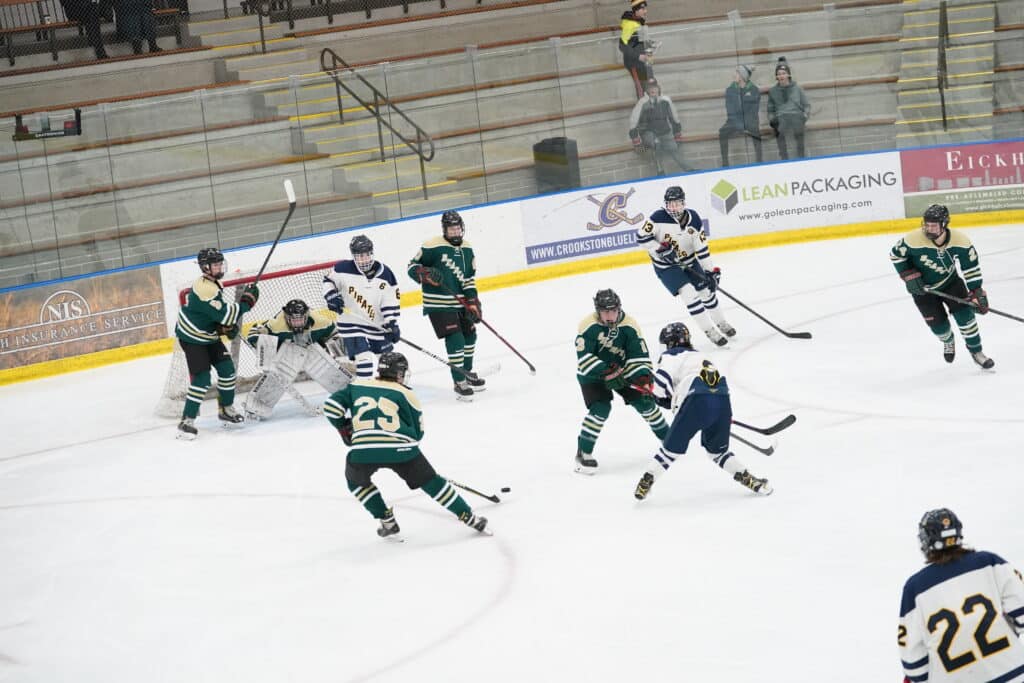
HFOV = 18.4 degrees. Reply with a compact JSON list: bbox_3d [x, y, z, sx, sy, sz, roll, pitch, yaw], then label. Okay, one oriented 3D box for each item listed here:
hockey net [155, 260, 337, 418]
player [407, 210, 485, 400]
[{"bbox_3d":[-2.712,-0.046,31.854,2.000,1.270,1.200,-12,10,-33],"label":"hockey net"},{"bbox_3d":[-0.637,-0.345,30.457,0.680,1.770,0.550,-11,10,-30],"label":"player"}]

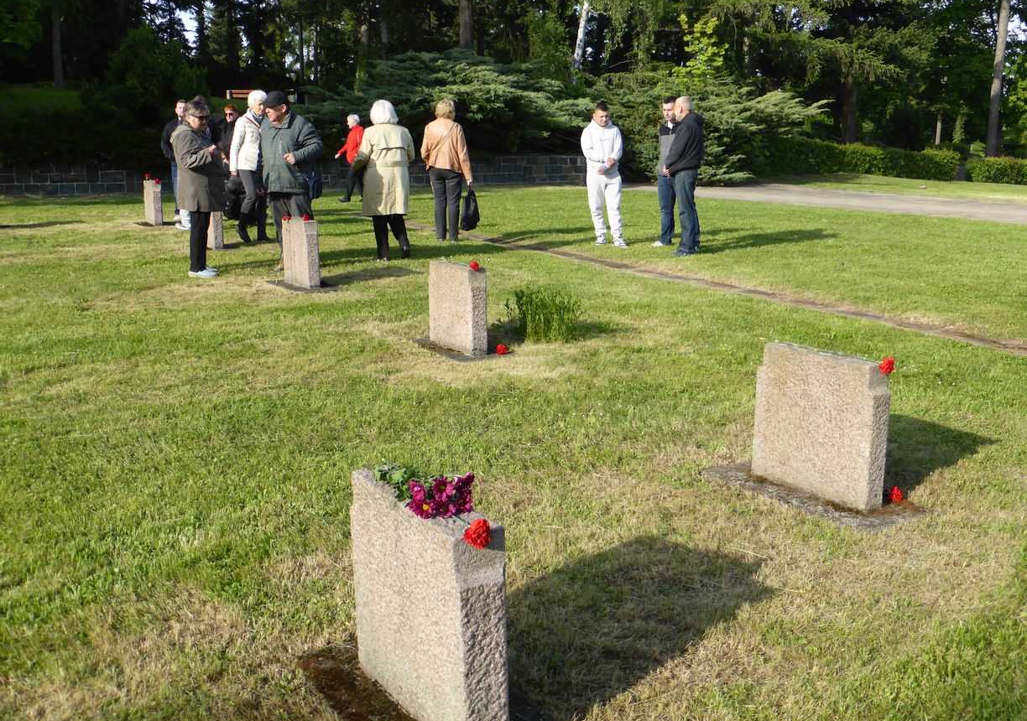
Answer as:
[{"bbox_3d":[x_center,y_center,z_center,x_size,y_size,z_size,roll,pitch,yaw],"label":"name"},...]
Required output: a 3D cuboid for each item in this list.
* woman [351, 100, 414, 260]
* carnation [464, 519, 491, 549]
[{"bbox_3d":[-1.363,-1.913,11.005,0.640,1.645,0.460,1,13,3],"label":"woman"},{"bbox_3d":[-0.083,0.398,2.374,0.063,0.063,0.058,-9,28,-33],"label":"carnation"}]

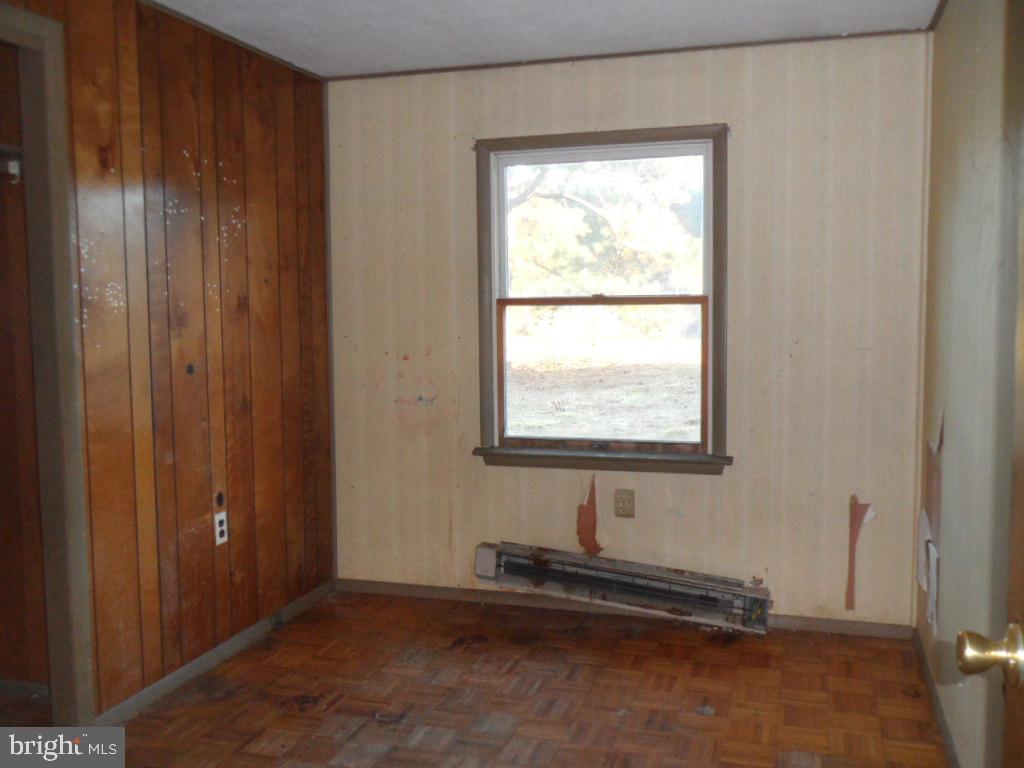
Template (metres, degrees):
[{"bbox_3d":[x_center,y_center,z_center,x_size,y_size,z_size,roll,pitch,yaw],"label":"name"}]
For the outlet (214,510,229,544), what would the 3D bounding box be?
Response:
[{"bbox_3d":[-1.085,0.541,3.438,0.010,0.115,0.071,1,5,18],"label":"outlet"}]

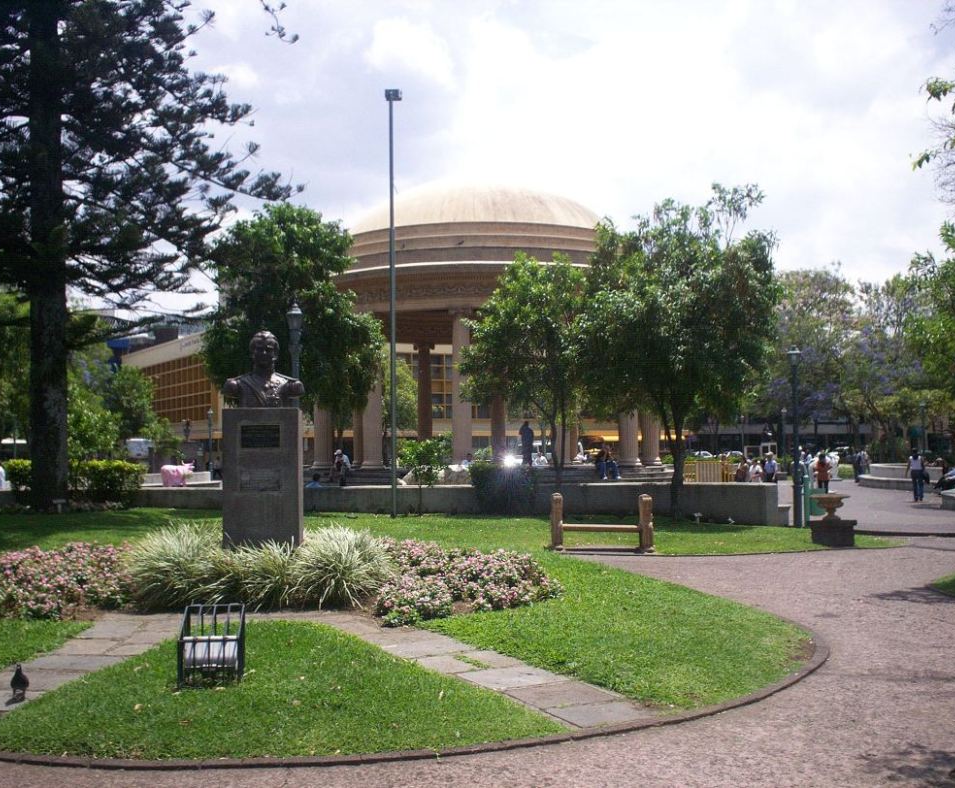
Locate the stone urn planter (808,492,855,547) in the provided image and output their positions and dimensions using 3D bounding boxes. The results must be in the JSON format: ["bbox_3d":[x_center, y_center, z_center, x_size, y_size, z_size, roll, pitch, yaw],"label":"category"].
[{"bbox_3d":[5.977,2.104,18.400,0.610,0.875,0.610,1,-3,-27],"label":"stone urn planter"}]

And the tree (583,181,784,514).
[{"bbox_3d":[4.269,-0.919,23.291,4.100,7.130,3.900,0,-3,0],"label":"tree"}]

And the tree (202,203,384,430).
[{"bbox_3d":[-3.620,-0.698,21.500,3.541,5.954,3.500,-1,-3,0],"label":"tree"}]

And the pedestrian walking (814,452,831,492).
[{"bbox_3d":[11.833,2.833,37.542,0.500,1.580,0.380,0,-3,0],"label":"pedestrian walking"}]

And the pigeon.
[{"bbox_3d":[-2.913,1.831,6.950,0.120,0.210,0.250,1,-3,-21],"label":"pigeon"}]

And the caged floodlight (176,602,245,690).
[{"bbox_3d":[-1.782,1.688,7.350,0.420,0.470,0.420,0,-3,-9],"label":"caged floodlight"}]

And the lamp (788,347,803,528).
[{"bbox_3d":[6.733,0.906,23.103,0.320,3.860,0.320,0,-3,0],"label":"lamp"}]

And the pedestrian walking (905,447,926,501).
[{"bbox_3d":[13.421,2.485,33.544,0.500,1.650,0.380,0,-3,3],"label":"pedestrian walking"}]

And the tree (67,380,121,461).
[{"bbox_3d":[-8.666,1.084,24.275,1.600,2.820,1.600,0,-3,0],"label":"tree"}]

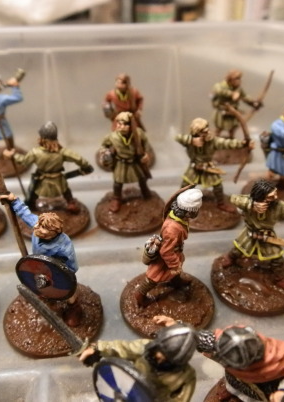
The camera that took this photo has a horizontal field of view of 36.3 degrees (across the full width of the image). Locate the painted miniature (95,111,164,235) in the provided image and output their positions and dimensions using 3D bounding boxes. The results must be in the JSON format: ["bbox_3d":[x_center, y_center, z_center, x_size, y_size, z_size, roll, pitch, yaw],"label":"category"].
[{"bbox_3d":[-0.004,-0.011,0.142,0.025,0.035,0.025,1,33,2],"label":"painted miniature"}]

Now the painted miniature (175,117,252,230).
[{"bbox_3d":[0.023,-0.011,0.144,0.027,0.034,0.025,-10,35,-15],"label":"painted miniature"}]

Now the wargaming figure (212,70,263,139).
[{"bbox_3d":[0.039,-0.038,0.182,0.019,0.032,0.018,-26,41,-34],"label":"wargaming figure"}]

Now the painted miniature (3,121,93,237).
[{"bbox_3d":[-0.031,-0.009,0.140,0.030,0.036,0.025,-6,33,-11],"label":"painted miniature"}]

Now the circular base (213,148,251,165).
[{"bbox_3d":[0.037,-0.024,0.192,0.025,0.004,0.025,1,32,0],"label":"circular base"}]

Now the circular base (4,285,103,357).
[{"bbox_3d":[-0.022,0.028,0.110,0.025,0.004,0.025,1,32,0],"label":"circular base"}]

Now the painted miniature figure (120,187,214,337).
[{"bbox_3d":[0.007,0.012,0.107,0.025,0.035,0.025,-8,34,-13],"label":"painted miniature figure"}]

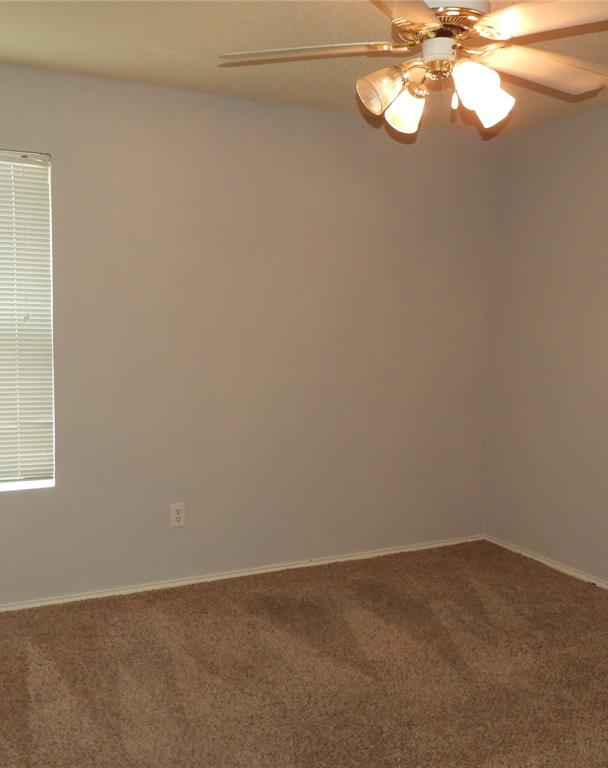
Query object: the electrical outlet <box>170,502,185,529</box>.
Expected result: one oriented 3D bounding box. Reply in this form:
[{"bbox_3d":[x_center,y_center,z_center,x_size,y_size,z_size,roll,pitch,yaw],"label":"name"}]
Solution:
[{"bbox_3d":[-0.624,0.656,4.114,0.073,0.118,0.010,-2,6,-28],"label":"electrical outlet"}]

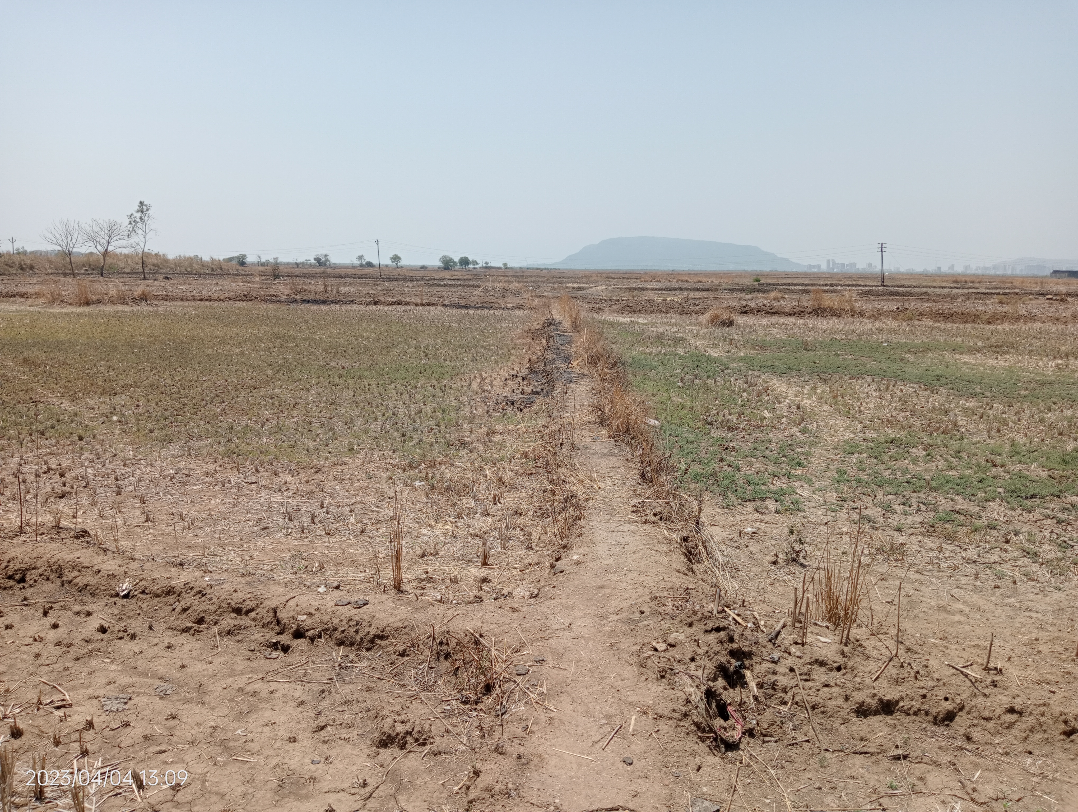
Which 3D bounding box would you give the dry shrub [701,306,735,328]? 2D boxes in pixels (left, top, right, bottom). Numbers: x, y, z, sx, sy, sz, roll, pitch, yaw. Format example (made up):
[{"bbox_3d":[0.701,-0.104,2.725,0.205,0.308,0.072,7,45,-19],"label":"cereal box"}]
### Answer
[{"bbox_3d":[5.513,-2.733,26.764,1.038,0.620,0.900,3,9,11],"label":"dry shrub"}]

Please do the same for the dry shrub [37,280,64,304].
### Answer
[{"bbox_3d":[-19.053,-4.432,34.005,0.889,0.897,0.800,-4,10,-29],"label":"dry shrub"}]

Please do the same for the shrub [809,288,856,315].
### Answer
[{"bbox_3d":[11.699,-4.175,34.708,1.781,1.011,1.100,4,9,18],"label":"shrub"}]

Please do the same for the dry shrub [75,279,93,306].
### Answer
[{"bbox_3d":[-17.472,-4.340,33.425,0.659,0.980,0.650,-4,10,-27],"label":"dry shrub"}]

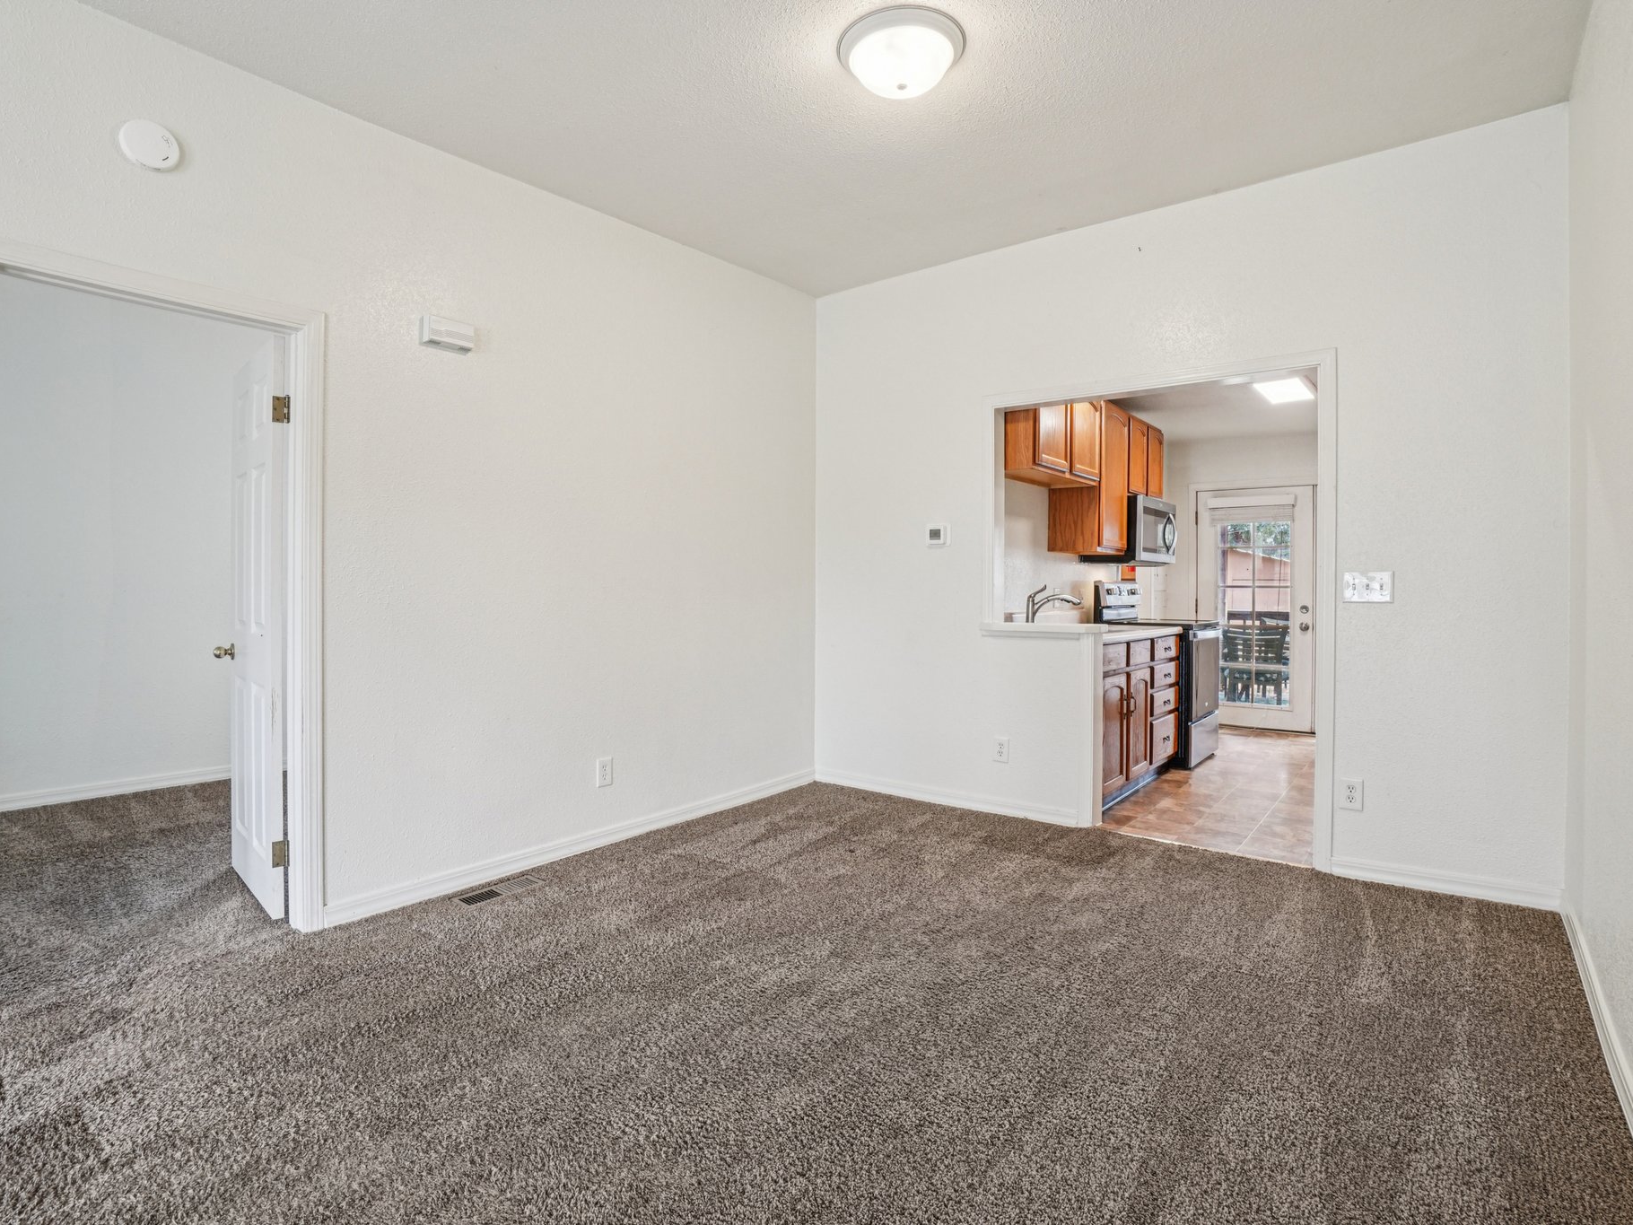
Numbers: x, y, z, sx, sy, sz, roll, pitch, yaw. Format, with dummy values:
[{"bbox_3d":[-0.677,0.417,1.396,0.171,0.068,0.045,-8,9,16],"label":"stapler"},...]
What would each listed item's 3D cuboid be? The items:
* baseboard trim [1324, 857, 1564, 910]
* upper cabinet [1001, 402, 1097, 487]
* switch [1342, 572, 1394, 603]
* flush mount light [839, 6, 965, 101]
[{"bbox_3d":[2.320,1.010,2.855,0.665,0.077,0.014,1,2,35],"label":"baseboard trim"},{"bbox_3d":[1.274,-1.010,4.304,0.315,0.520,0.925,1,2,39],"label":"upper cabinet"},{"bbox_3d":[2.131,-0.098,2.956,0.162,0.116,0.014,1,2,35],"label":"switch"},{"bbox_3d":[0.270,-1.718,2.414,0.402,0.130,0.402,0,2,0],"label":"flush mount light"}]

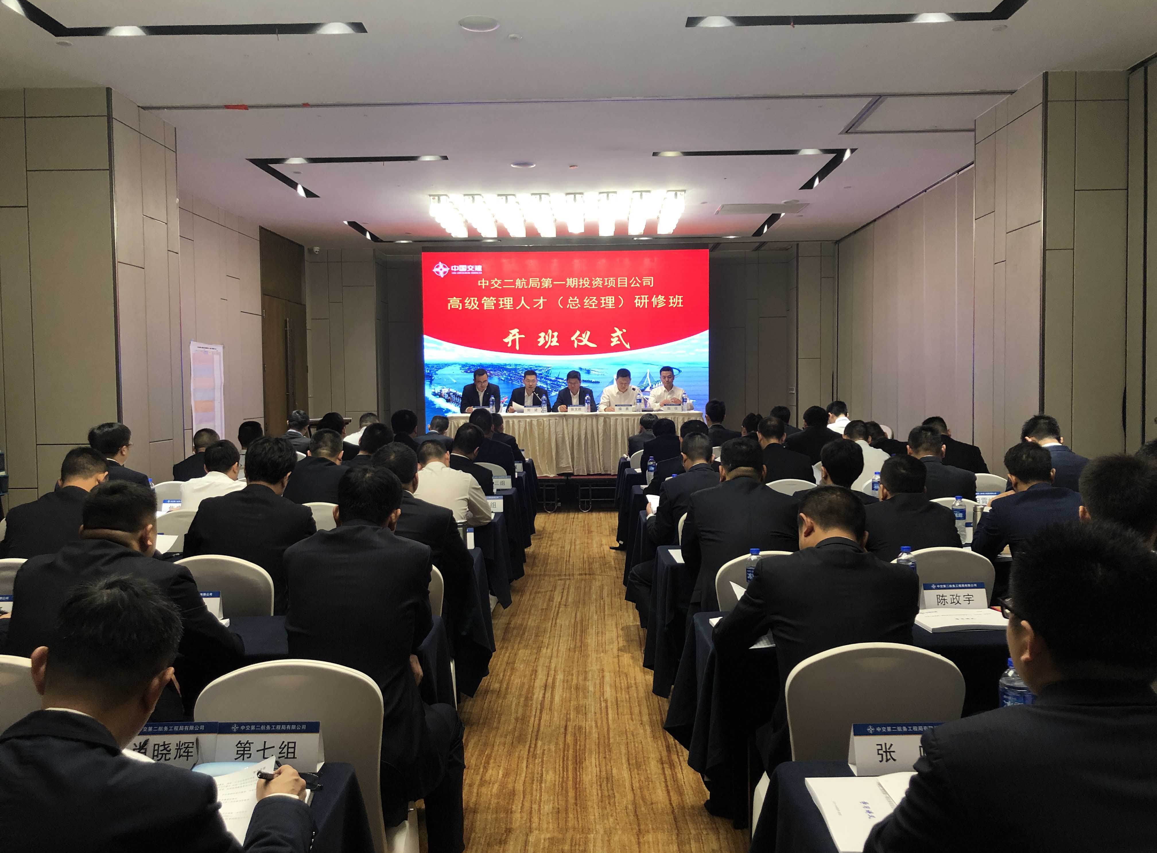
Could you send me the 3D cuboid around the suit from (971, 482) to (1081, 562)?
[{"bbox_3d":[1.927,0.546,3.948,0.540,0.700,0.500,0,3,0],"label":"suit"}]

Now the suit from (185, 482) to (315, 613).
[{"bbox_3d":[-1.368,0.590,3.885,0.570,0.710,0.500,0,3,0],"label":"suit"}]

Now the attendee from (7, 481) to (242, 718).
[{"bbox_3d":[-1.262,0.774,2.590,0.600,1.280,0.760,-1,3,5],"label":"attendee"}]

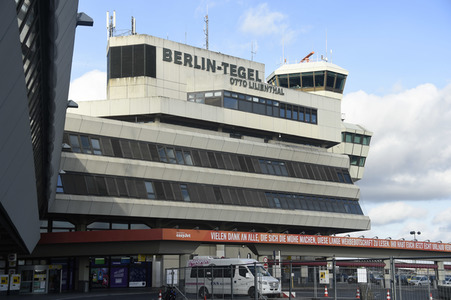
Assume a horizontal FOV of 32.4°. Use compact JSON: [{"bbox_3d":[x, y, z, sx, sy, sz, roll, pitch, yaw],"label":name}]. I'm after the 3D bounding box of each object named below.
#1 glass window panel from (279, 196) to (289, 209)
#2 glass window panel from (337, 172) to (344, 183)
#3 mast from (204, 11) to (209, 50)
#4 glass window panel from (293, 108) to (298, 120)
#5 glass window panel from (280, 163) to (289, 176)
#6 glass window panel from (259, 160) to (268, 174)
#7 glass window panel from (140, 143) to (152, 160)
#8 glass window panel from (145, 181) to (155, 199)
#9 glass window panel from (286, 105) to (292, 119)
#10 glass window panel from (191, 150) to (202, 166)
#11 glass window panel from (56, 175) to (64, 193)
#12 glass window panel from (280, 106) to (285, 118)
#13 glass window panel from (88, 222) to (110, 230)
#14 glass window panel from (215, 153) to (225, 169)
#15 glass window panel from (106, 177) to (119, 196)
[{"bbox_3d":[7.035,6.473,94.291,1.160,1.563,0.100,8,-35,-42],"label":"glass window panel"},{"bbox_3d":[15.343,3.669,103.548,0.929,1.433,0.100,8,-35,-41],"label":"glass window panel"},{"bbox_3d":[-2.438,-15.482,101.034,0.450,5.600,0.450,8,-12,-42],"label":"mast"},{"bbox_3d":[9.002,-4.563,99.792,0.970,1.429,0.100,8,-12,-41],"label":"glass window panel"},{"bbox_3d":[6.793,2.245,89.361,1.017,1.744,0.100,8,-31,-41],"label":"glass window panel"},{"bbox_3d":[4.264,1.964,87.086,1.017,1.744,0.100,8,-31,-41],"label":"glass window panel"},{"bbox_3d":[-8.149,0.155,80.055,1.100,2.300,0.100,8,-31,-43],"label":"glass window panel"},{"bbox_3d":[-7.776,4.042,79.411,1.000,2.150,0.100,8,-31,-43],"label":"glass window panel"},{"bbox_3d":[8.174,-4.915,99.108,1.000,1.679,0.100,8,-12,-41],"label":"glass window panel"},{"bbox_3d":[-3.164,0.927,84.668,1.100,2.200,0.100,8,-31,-43],"label":"glass window panel"},{"bbox_3d":[-15.101,2.978,70.048,0.966,1.768,0.100,8,-32,-43],"label":"glass window panel"},{"bbox_3d":[7.214,-4.745,98.221,0.800,1.456,0.100,8,-12,-41],"label":"glass window panel"},{"bbox_3d":[-12.946,7.860,79.744,2.600,0.880,0.100,8,-12,-43],"label":"glass window panel"},{"bbox_3d":[-0.565,1.179,84.961,0.989,1.906,0.100,8,-32,-43],"label":"glass window panel"},{"bbox_3d":[-10.821,3.505,74.050,0.989,1.975,0.100,8,-32,-43],"label":"glass window panel"}]

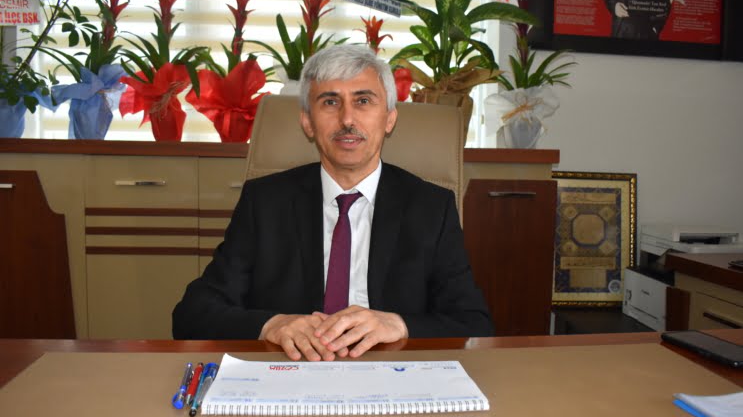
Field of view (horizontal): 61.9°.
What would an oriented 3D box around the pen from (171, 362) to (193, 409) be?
[{"bbox_3d":[-0.243,0.226,0.802,0.012,0.012,0.142,0,4,-10],"label":"pen"}]

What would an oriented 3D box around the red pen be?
[{"bbox_3d":[-0.230,0.226,0.806,0.011,0.011,0.143,0,4,-9],"label":"red pen"}]

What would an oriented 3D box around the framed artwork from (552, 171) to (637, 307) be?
[{"bbox_3d":[0.891,0.131,2.530,0.392,0.560,0.025,1,0,-4],"label":"framed artwork"}]

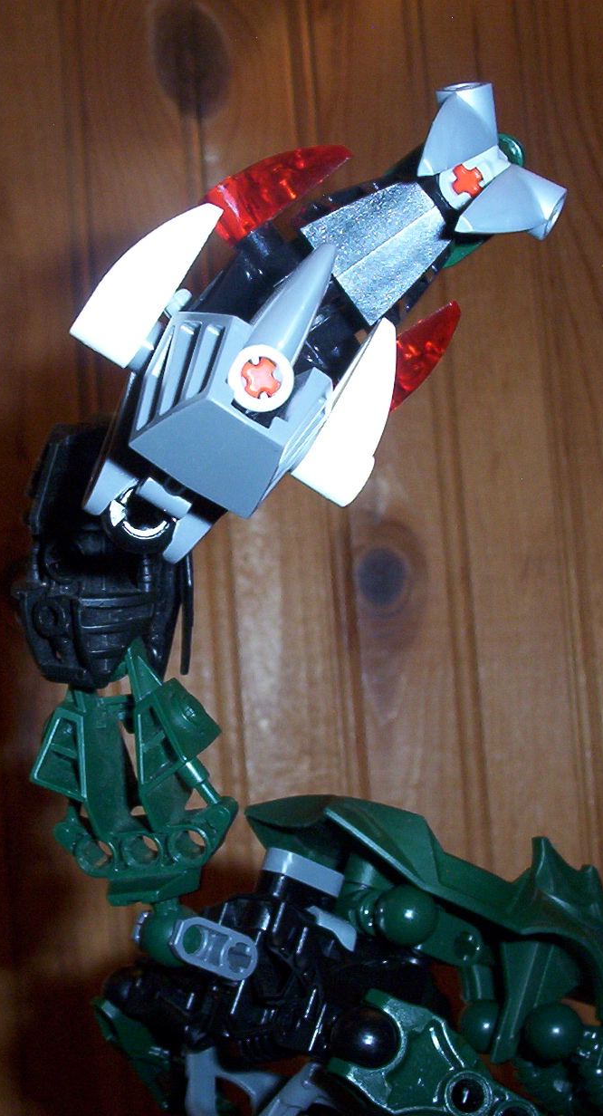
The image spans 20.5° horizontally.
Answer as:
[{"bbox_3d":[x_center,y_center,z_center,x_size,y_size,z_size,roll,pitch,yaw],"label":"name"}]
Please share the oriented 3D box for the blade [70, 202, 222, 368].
[{"bbox_3d":[-0.019,-0.035,0.204,0.008,0.025,0.008,34,-16,-8],"label":"blade"}]

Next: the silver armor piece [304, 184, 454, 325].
[{"bbox_3d":[0.011,-0.043,0.229,0.021,0.016,0.007,-34,-5,-23],"label":"silver armor piece"}]

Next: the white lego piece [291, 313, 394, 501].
[{"bbox_3d":[0.008,-0.019,0.208,0.008,0.024,0.008,34,-16,-8],"label":"white lego piece"}]

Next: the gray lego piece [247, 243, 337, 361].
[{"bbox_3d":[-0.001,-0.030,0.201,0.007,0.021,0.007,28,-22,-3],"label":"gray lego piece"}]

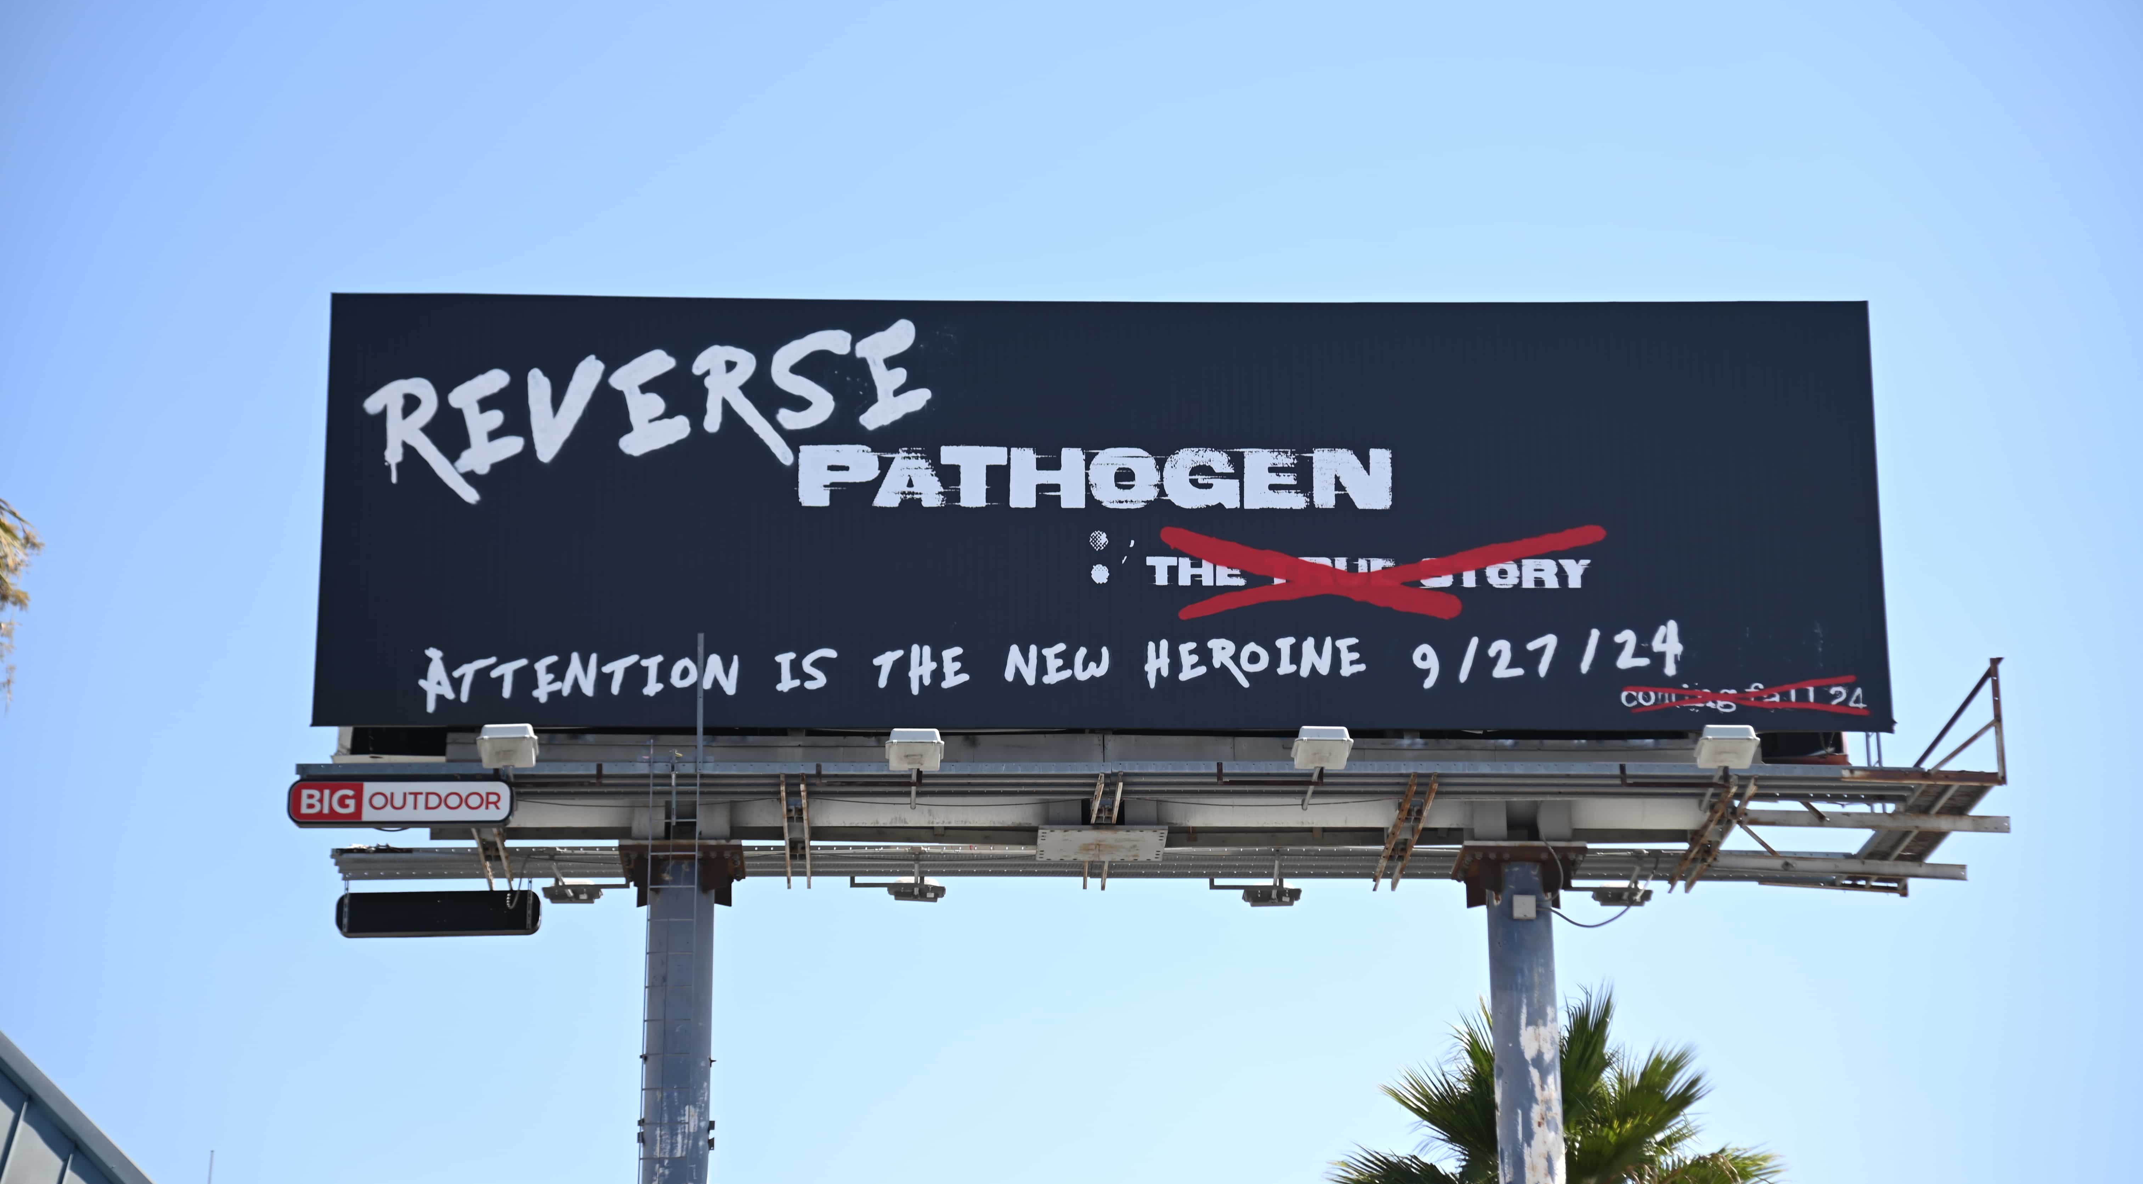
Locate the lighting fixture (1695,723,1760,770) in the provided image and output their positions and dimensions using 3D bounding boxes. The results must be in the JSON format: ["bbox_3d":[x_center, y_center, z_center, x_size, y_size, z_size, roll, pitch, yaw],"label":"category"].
[{"bbox_3d":[5.904,1.393,41.745,0.530,0.340,0.400,0,-17,-2],"label":"lighting fixture"}]

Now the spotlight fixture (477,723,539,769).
[{"bbox_3d":[-5.032,1.375,41.448,0.530,0.340,0.400,0,-17,-2],"label":"spotlight fixture"}]

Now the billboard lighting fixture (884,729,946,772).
[{"bbox_3d":[-1.401,1.408,41.538,0.530,0.340,0.400,0,-17,-2],"label":"billboard lighting fixture"}]

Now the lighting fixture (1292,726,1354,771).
[{"bbox_3d":[2.254,1.404,41.640,0.530,0.340,0.400,0,-17,-2],"label":"lighting fixture"}]

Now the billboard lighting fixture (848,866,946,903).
[{"bbox_3d":[-1.693,2.840,45.118,0.930,0.280,0.420,0,-17,-2],"label":"billboard lighting fixture"}]

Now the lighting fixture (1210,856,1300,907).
[{"bbox_3d":[1.787,2.822,45.220,0.880,0.380,0.450,0,-17,-2],"label":"lighting fixture"}]

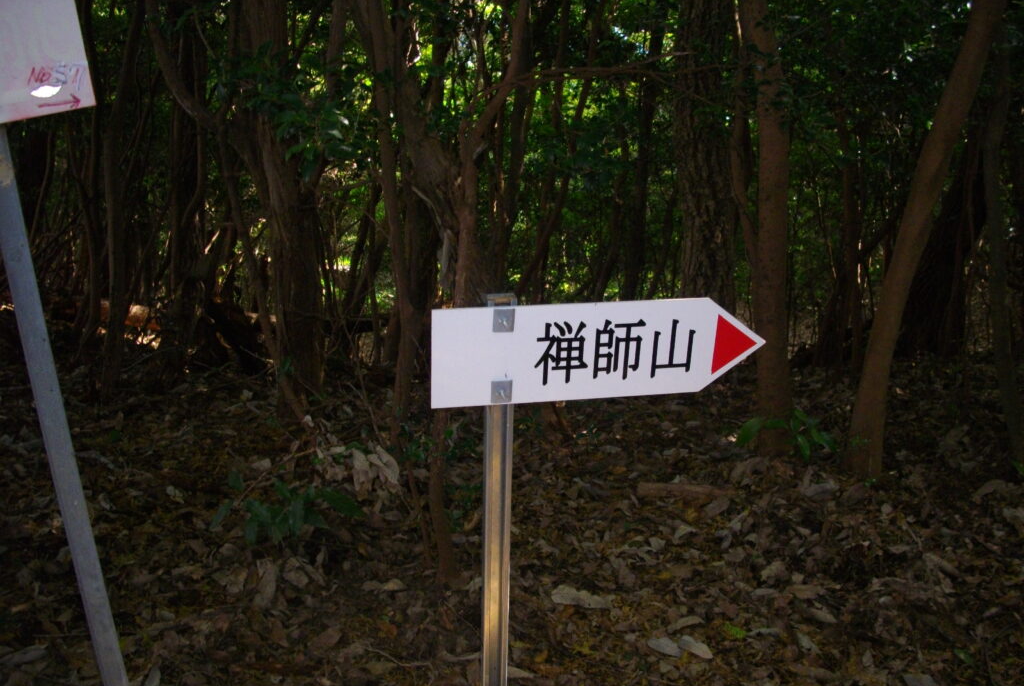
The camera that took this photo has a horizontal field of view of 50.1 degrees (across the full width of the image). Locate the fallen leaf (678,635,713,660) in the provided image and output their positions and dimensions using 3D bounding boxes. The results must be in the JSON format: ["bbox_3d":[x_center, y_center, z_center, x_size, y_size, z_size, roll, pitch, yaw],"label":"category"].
[{"bbox_3d":[0.548,0.905,3.269,0.050,0.022,0.130,-5,10,-28],"label":"fallen leaf"}]

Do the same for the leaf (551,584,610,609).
[{"bbox_3d":[0.231,0.844,3.659,0.195,0.030,0.075,5,10,32],"label":"leaf"}]

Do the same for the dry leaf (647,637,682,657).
[{"bbox_3d":[0.457,0.905,3.269,0.052,0.022,0.120,-7,11,-38],"label":"dry leaf"}]

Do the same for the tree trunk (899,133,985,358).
[{"bbox_3d":[3.457,-0.772,8.773,0.450,1.784,0.420,6,6,0],"label":"tree trunk"}]

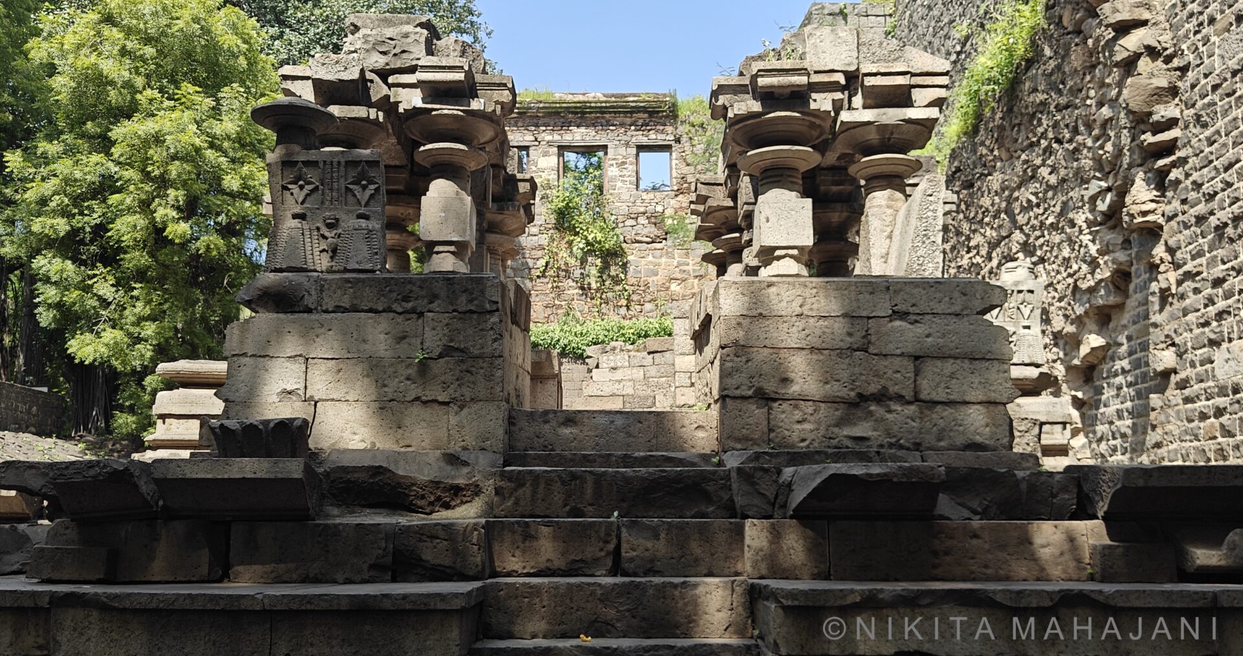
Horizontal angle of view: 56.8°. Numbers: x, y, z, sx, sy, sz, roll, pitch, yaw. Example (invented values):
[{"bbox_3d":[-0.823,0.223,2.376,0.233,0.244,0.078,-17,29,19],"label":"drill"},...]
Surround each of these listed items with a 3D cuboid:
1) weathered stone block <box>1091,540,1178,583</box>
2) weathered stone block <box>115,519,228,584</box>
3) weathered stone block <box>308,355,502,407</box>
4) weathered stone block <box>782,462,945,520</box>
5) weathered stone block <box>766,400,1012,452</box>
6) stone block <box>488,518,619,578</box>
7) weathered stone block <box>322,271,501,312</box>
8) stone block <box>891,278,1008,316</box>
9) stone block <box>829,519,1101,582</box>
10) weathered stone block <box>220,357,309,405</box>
[{"bbox_3d":[1.917,0.887,4.416,0.319,0.148,0.250,0,-5,0],"label":"weathered stone block"},{"bbox_3d":[-1.733,0.858,4.504,0.375,0.232,0.320,0,-5,1],"label":"weathered stone block"},{"bbox_3d":[-0.985,0.262,5.407,0.888,0.212,0.378,0,-7,0],"label":"weathered stone block"},{"bbox_3d":[0.976,0.703,4.864,0.645,0.202,0.420,0,-7,0],"label":"weathered stone block"},{"bbox_3d":[1.196,0.462,5.309,1.092,0.225,0.360,0,-5,0],"label":"weathered stone block"},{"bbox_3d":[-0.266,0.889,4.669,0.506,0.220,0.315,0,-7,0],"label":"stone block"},{"bbox_3d":[-0.944,-0.134,5.337,0.817,0.166,0.420,0,-5,1],"label":"weathered stone block"},{"bbox_3d":[1.454,-0.122,5.309,0.520,0.157,0.360,0,-5,0],"label":"stone block"},{"bbox_3d":[1.292,0.860,4.499,1.016,0.226,0.330,0,-5,0],"label":"stone block"},{"bbox_3d":[-1.589,0.246,5.296,0.390,0.201,0.380,0,-5,1],"label":"weathered stone block"}]

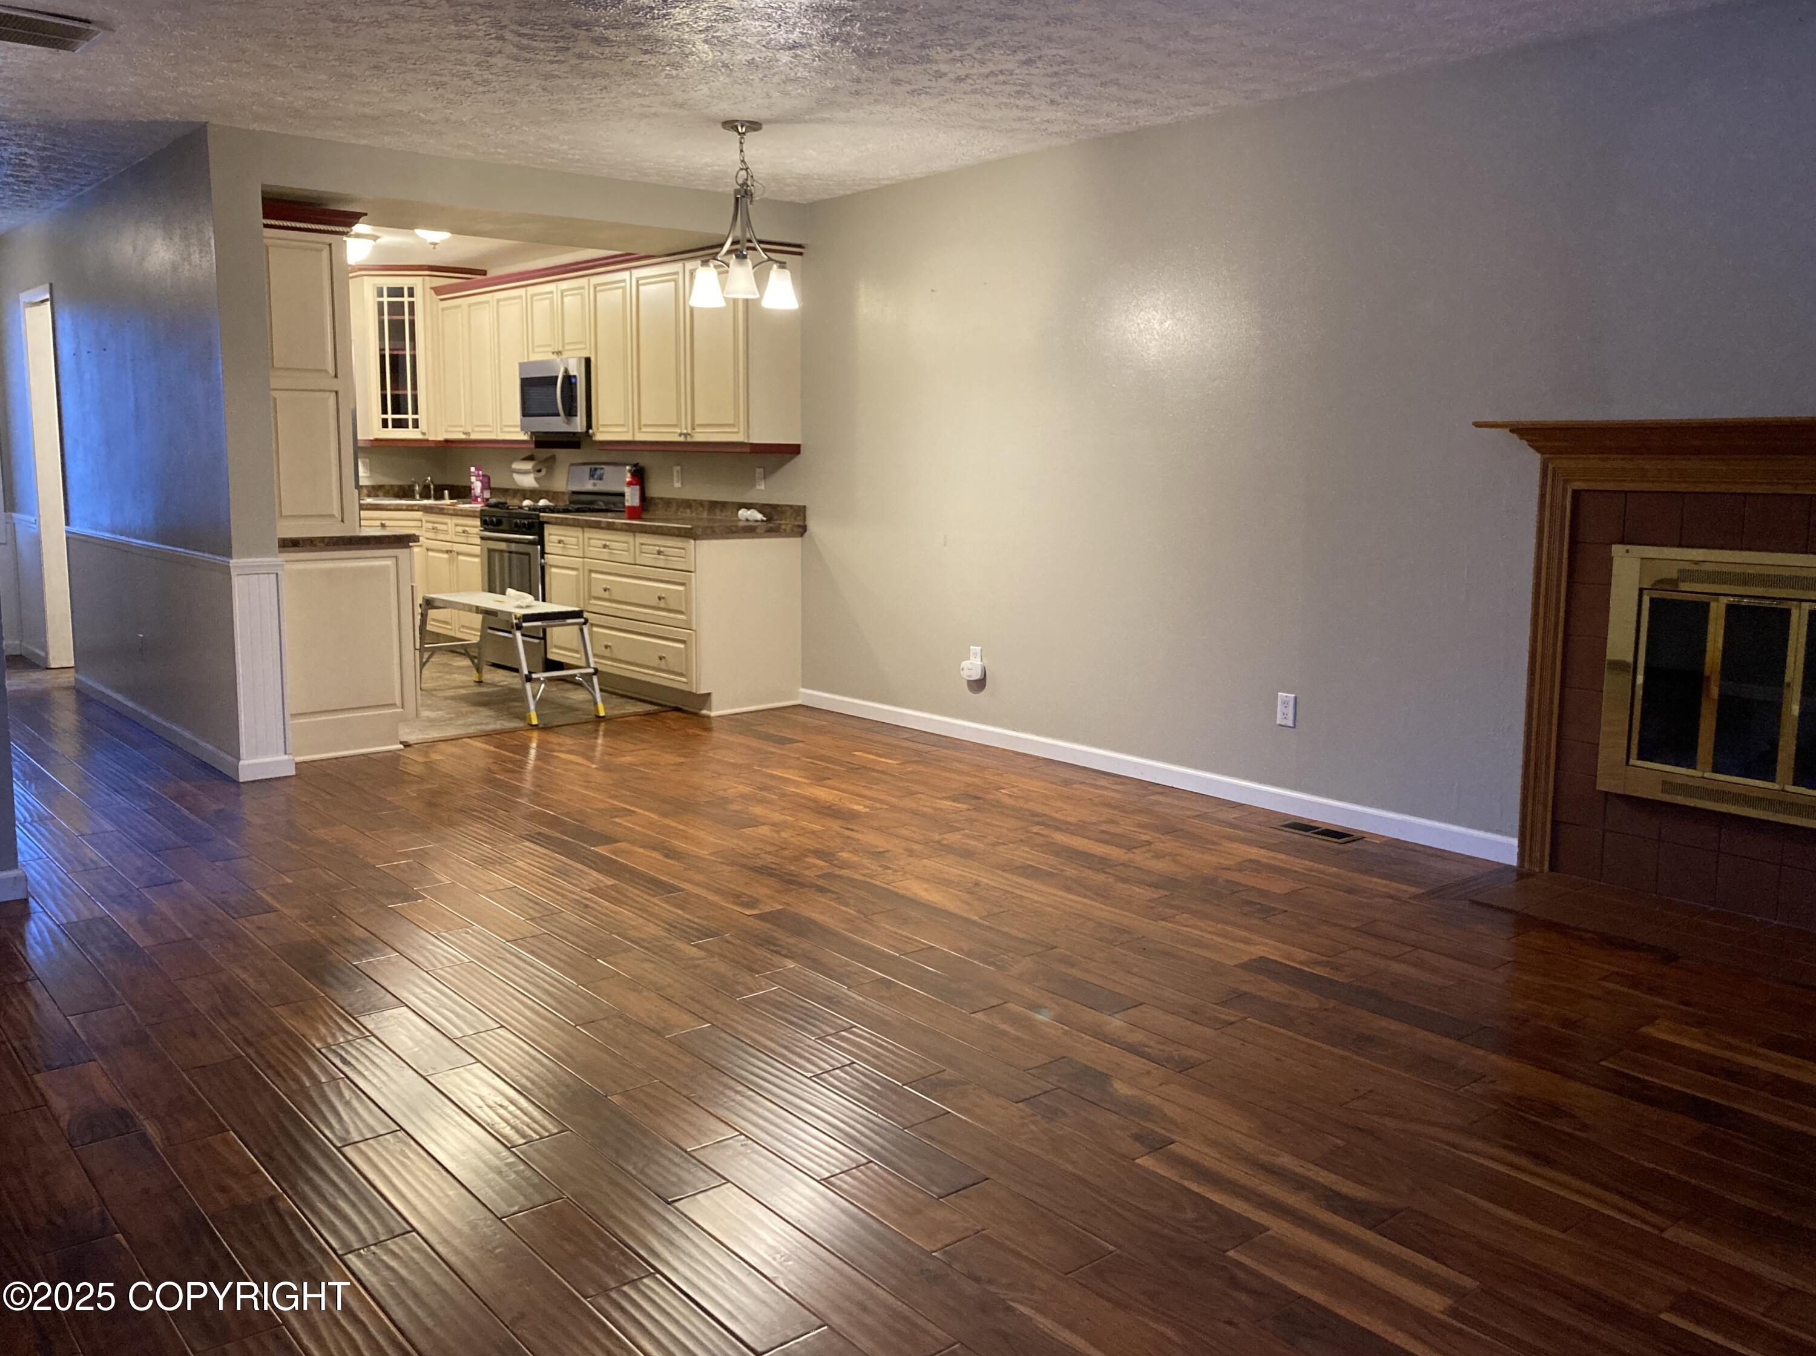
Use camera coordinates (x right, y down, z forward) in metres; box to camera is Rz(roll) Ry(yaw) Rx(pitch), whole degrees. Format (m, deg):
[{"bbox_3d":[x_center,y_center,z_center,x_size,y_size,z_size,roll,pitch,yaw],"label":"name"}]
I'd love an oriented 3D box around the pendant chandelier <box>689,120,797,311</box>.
[{"bbox_3d":[-0.601,-1.690,5.357,0.410,0.645,0.410,-1,9,-6],"label":"pendant chandelier"}]

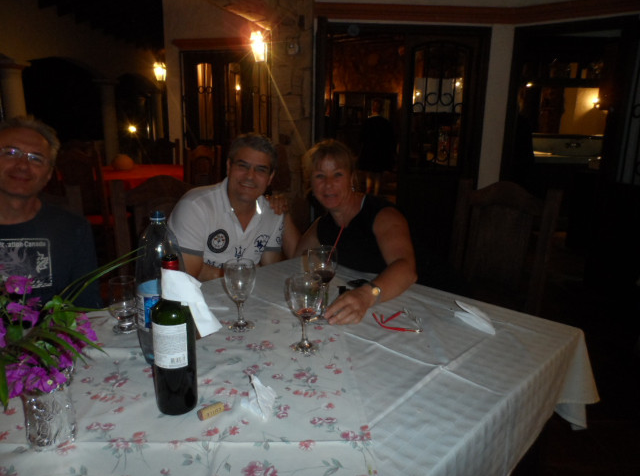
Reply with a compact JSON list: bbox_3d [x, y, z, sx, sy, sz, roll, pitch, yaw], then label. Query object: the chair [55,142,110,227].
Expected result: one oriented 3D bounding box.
[{"bbox_3d":[-1.790,-0.244,3.698,0.480,1.100,0.520,3,12,8],"label":"chair"}]

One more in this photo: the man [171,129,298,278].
[{"bbox_3d":[-0.335,0.244,1.720,0.560,1.271,0.750,-5,13,-26],"label":"man"}]

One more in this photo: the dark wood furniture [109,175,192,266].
[{"bbox_3d":[-0.561,0.283,1.961,0.500,1.085,0.470,12,16,43],"label":"dark wood furniture"}]

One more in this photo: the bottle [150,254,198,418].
[{"bbox_3d":[-0.278,0.181,0.848,0.076,0.300,0.076,1,12,0],"label":"bottle"}]

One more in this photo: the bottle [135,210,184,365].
[{"bbox_3d":[-0.354,0.113,0.965,0.099,0.343,0.099,1,12,0],"label":"bottle"}]

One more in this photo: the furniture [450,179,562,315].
[{"bbox_3d":[0.708,0.321,2.031,0.480,1.100,0.520,13,17,43],"label":"furniture"}]

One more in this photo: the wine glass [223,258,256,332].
[{"bbox_3d":[-0.209,0.152,1.179,0.080,0.180,0.080,1,12,0],"label":"wine glass"}]

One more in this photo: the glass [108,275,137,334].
[{"bbox_3d":[-0.520,0.174,1.163,0.070,0.133,0.070,1,12,0],"label":"glass"}]

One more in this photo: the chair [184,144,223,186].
[{"bbox_3d":[-1.380,-0.526,5.176,0.480,1.100,0.520,-5,14,-26],"label":"chair"}]

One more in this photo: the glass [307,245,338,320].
[{"bbox_3d":[0.009,0.128,1.250,0.081,0.206,0.081,1,12,0],"label":"glass"}]

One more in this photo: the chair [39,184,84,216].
[{"bbox_3d":[-0.873,0.419,1.399,0.520,1.100,0.480,13,17,43],"label":"chair"}]

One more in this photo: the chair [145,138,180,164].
[{"bbox_3d":[-1.766,-0.532,4.921,0.470,1.120,0.500,0,12,-6],"label":"chair"}]

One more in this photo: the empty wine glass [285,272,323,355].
[{"bbox_3d":[-0.034,0.190,1.105,0.083,0.185,0.083,1,12,0],"label":"empty wine glass"}]

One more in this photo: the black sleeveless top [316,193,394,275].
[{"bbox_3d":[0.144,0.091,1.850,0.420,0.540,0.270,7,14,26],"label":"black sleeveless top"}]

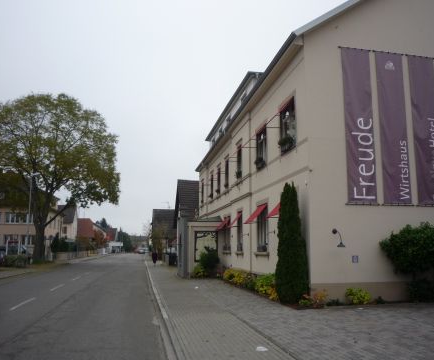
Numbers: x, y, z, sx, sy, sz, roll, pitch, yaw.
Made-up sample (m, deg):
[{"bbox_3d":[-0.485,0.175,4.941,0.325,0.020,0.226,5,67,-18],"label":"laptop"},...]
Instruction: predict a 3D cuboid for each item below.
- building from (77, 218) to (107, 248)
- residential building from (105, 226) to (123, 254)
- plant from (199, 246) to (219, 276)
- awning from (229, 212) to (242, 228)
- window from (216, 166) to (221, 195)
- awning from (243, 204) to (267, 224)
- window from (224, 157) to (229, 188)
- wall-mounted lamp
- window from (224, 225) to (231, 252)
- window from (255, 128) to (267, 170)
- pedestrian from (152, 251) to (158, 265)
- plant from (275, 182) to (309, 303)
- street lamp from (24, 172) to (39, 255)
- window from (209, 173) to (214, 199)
[{"bbox_3d":[-30.368,12.390,96.497,11.000,8.400,11.000,0,-9,0],"label":"building"},{"bbox_3d":[-30.624,16.916,122.448,8.500,7.400,10.000,0,-9,0],"label":"residential building"},{"bbox_3d":[-0.454,4.955,26.878,1.200,1.800,1.200,2,-9,-10],"label":"plant"},{"bbox_3d":[0.921,2.100,23.186,0.620,0.820,1.150,2,-9,-10],"label":"awning"},{"bbox_3d":[0.191,0.069,29.777,0.200,1.780,1.080,2,-9,-10],"label":"window"},{"bbox_3d":[1.526,1.392,18.165,0.700,0.820,1.620,1,-9,-10],"label":"awning"},{"bbox_3d":[0.664,-0.352,27.049,0.200,1.780,1.100,2,-9,-10],"label":"window"},{"bbox_3d":[3.767,1.792,13.648,0.250,0.540,0.560,2,-9,-13],"label":"wall-mounted lamp"},{"bbox_3d":[0.603,3.220,25.415,0.200,1.750,1.650,1,-9,-10],"label":"window"},{"bbox_3d":[1.881,-1.305,18.558,0.200,1.780,1.520,1,-9,-10],"label":"window"},{"bbox_3d":[-5.897,7.364,42.000,0.550,1.620,0.380,1,-9,-10],"label":"pedestrian"},{"bbox_3d":[2.243,1.819,13.403,1.020,3.580,1.020,1,-9,-10],"label":"plant"},{"bbox_3d":[-16.221,3.455,39.244,0.950,8.050,0.300,1,-9,-10],"label":"street lamp"},{"bbox_3d":[-0.321,0.464,31.260,0.200,1.800,1.050,1,-9,-10],"label":"window"}]

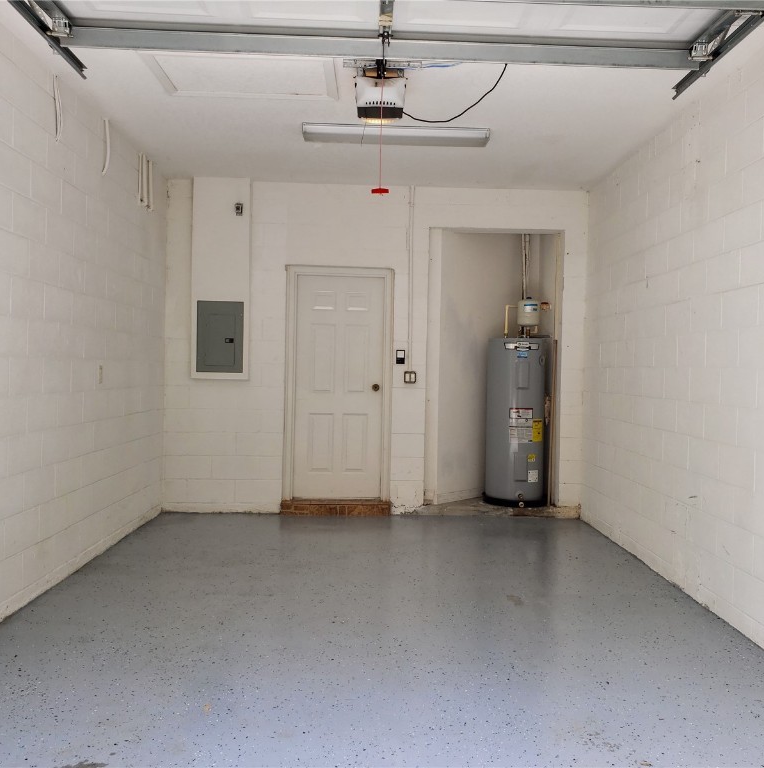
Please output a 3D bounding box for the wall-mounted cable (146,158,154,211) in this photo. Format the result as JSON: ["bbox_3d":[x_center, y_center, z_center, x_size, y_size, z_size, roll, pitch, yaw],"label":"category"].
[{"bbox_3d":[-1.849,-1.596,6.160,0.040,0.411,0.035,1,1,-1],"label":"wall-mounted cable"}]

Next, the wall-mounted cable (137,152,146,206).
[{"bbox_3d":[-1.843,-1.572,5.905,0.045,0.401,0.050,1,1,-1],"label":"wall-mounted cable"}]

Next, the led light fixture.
[{"bbox_3d":[0.096,-1.673,5.197,1.230,0.075,0.230,1,1,-1],"label":"led light fixture"}]

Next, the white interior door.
[{"bbox_3d":[-0.378,0.033,6.847,0.810,2.020,0.050,1,1,-1],"label":"white interior door"}]

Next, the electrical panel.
[{"bbox_3d":[-1.395,-0.403,6.634,0.400,0.615,0.060,1,1,-1],"label":"electrical panel"}]

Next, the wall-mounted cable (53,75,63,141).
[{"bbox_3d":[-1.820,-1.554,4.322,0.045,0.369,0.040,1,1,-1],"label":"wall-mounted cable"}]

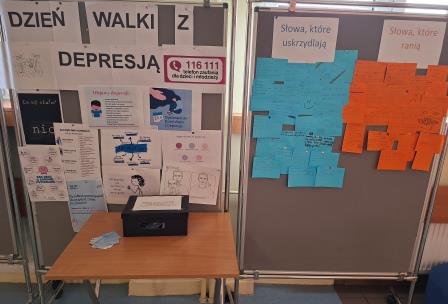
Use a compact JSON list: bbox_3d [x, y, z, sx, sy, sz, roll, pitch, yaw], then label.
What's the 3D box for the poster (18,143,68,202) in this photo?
[{"bbox_3d":[-0.932,0.117,1.548,0.210,0.297,0.010,-2,15,3],"label":"poster"}]

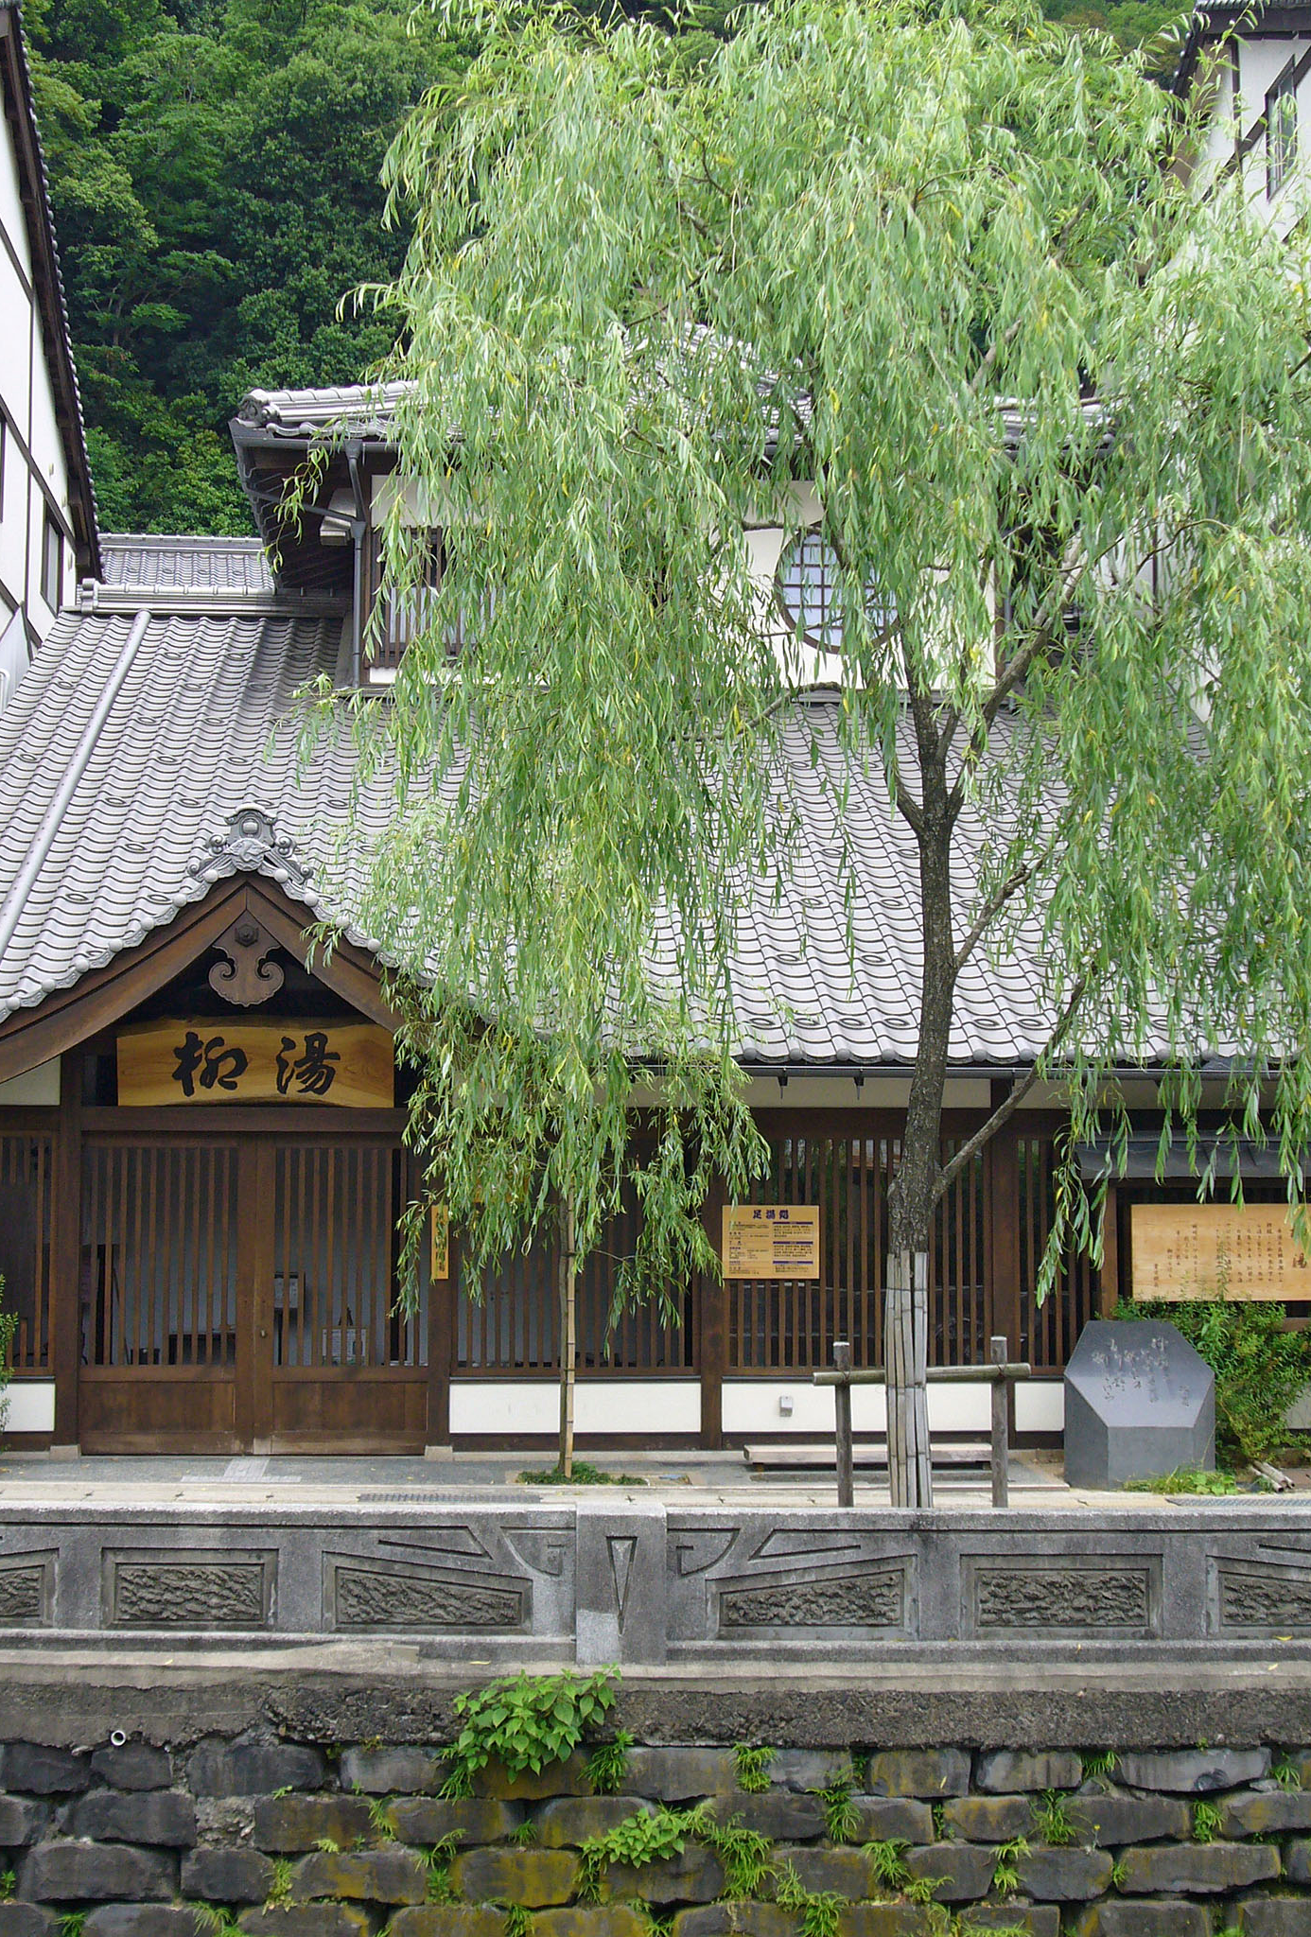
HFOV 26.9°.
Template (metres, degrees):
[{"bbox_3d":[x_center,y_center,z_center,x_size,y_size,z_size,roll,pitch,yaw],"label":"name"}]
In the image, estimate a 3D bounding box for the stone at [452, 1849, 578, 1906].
[{"bbox_3d":[-0.469,2.981,9.071,0.419,0.184,0.250,0,-5,-2],"label":"stone"}]

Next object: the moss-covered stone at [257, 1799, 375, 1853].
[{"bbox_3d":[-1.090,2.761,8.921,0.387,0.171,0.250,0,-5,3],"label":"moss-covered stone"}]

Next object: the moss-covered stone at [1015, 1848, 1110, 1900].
[{"bbox_3d":[1.476,3.297,10.081,0.357,0.193,0.280,0,-5,0],"label":"moss-covered stone"}]

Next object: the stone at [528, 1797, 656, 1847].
[{"bbox_3d":[-0.231,3.121,10.126,0.468,0.178,0.280,0,-5,0],"label":"stone"}]

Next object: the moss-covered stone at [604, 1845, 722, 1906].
[{"bbox_3d":[0.025,2.946,9.005,0.387,0.186,0.260,0,-5,2],"label":"moss-covered stone"}]

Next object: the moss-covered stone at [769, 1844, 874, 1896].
[{"bbox_3d":[0.601,3.284,10.084,0.384,0.187,0.280,0,-5,0],"label":"moss-covered stone"}]

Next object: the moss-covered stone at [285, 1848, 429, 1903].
[{"bbox_3d":[-0.965,2.957,9.024,0.452,0.168,0.260,0,-5,2],"label":"moss-covered stone"}]

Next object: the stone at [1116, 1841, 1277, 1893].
[{"bbox_3d":[1.750,2.920,8.987,0.533,0.157,0.260,0,-5,2],"label":"stone"}]

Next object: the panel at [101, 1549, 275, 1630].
[{"bbox_3d":[-1.564,2.086,9.247,0.594,0.267,0.080,0,-5,3],"label":"panel"}]

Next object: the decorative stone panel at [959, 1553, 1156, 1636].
[{"bbox_3d":[1.395,2.165,9.476,0.672,0.285,0.060,0,-5,2],"label":"decorative stone panel"}]

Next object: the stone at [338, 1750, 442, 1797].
[{"bbox_3d":[-0.969,2.986,10.267,0.380,0.169,0.280,0,-5,5],"label":"stone"}]

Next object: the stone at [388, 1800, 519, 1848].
[{"bbox_3d":[-0.664,2.817,9.102,0.429,0.147,0.250,0,-5,-2],"label":"stone"}]

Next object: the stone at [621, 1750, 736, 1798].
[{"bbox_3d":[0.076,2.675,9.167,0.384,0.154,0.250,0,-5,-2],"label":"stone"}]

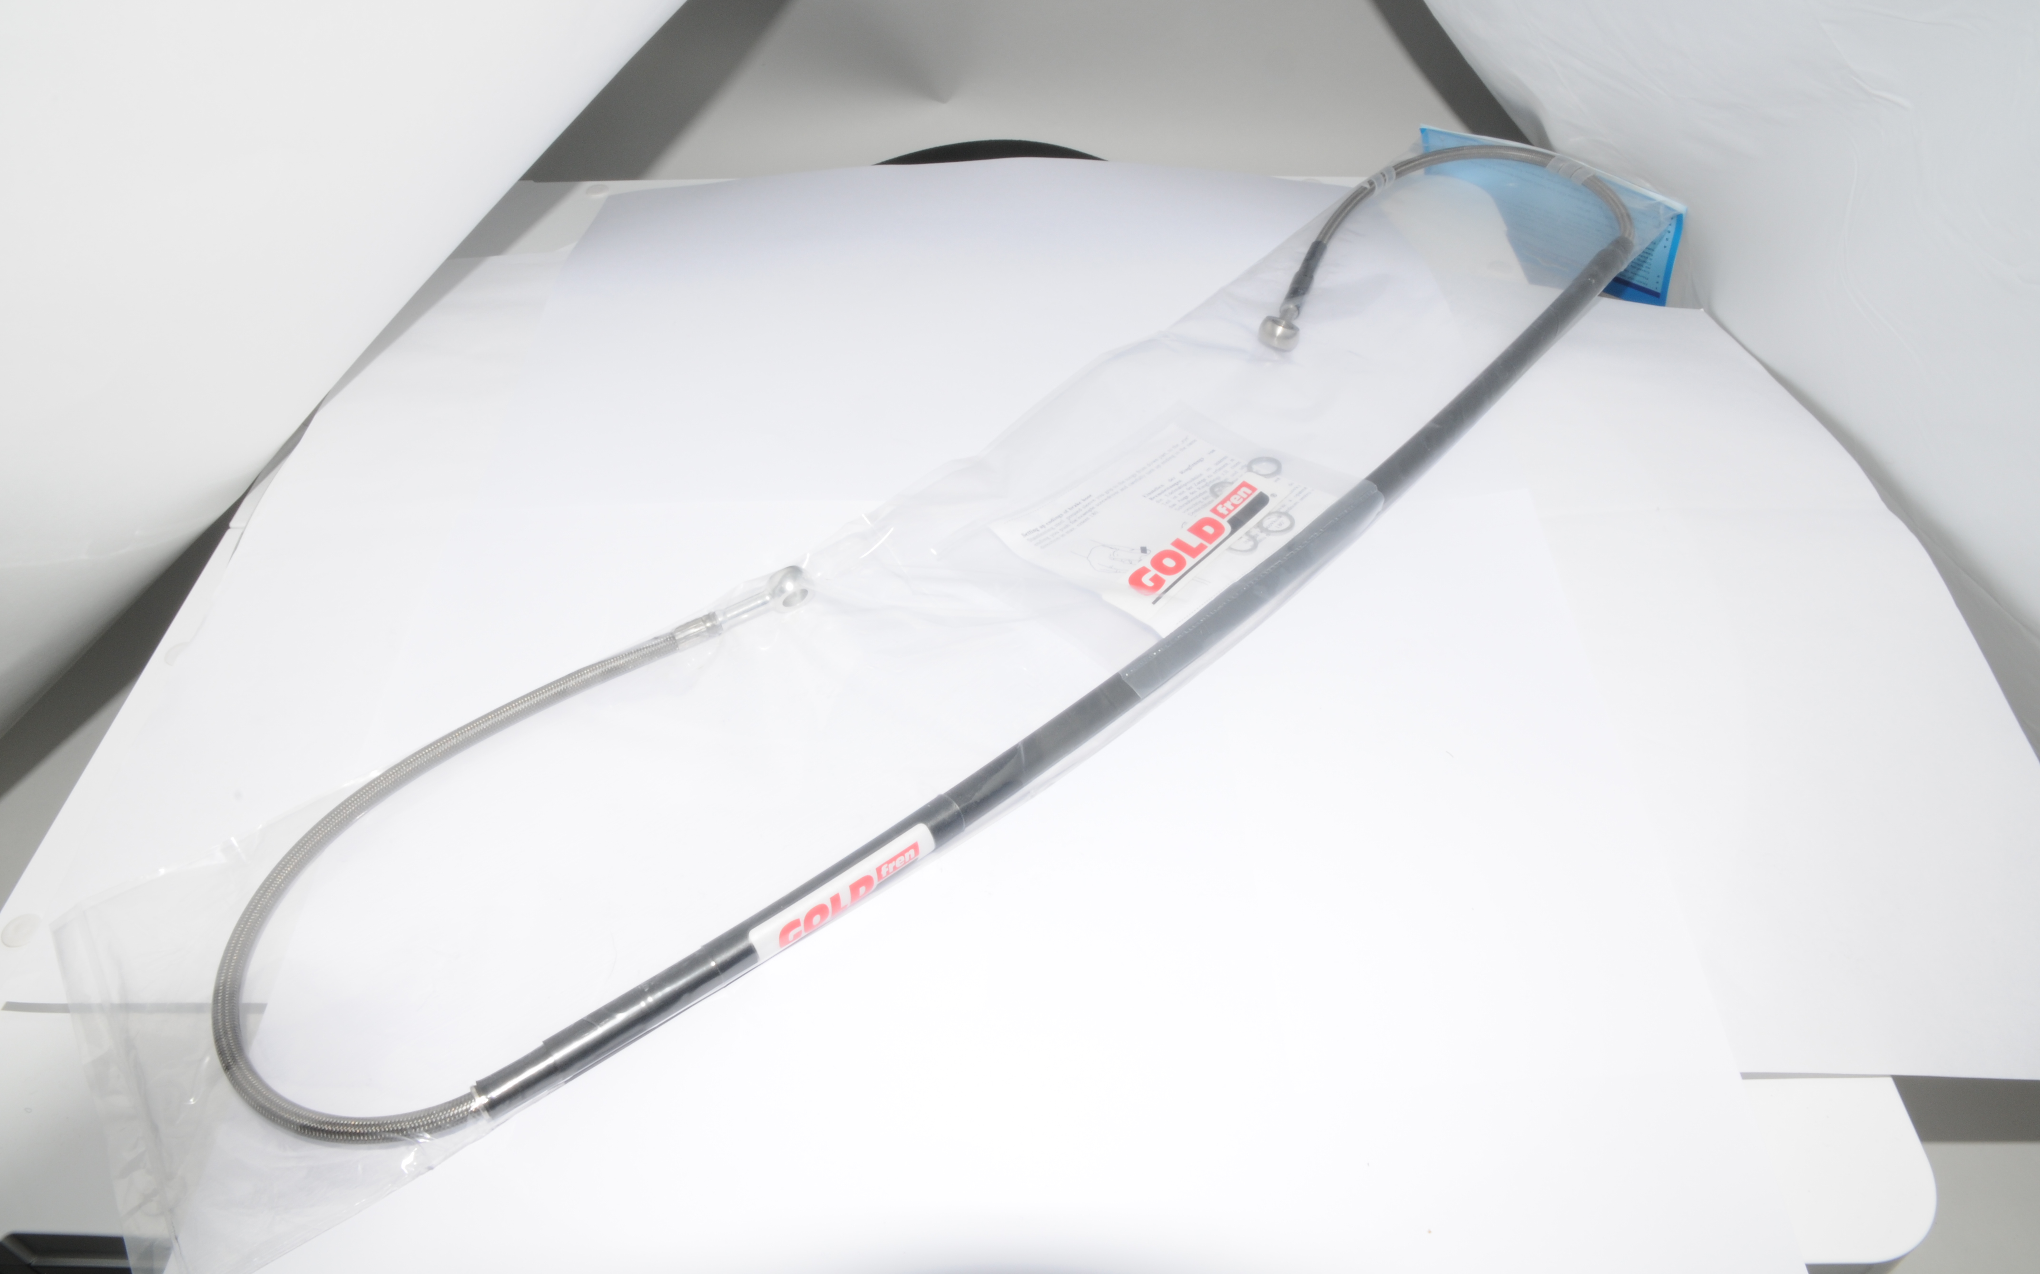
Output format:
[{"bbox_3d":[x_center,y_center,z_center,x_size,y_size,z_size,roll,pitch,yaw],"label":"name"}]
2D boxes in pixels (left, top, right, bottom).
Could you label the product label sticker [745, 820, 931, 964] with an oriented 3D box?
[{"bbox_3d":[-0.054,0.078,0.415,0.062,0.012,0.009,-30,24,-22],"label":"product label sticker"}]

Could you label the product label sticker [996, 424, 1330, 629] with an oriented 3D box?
[{"bbox_3d":[0.057,-0.047,0.522,0.104,0.007,0.084,-36,54,-29],"label":"product label sticker"}]

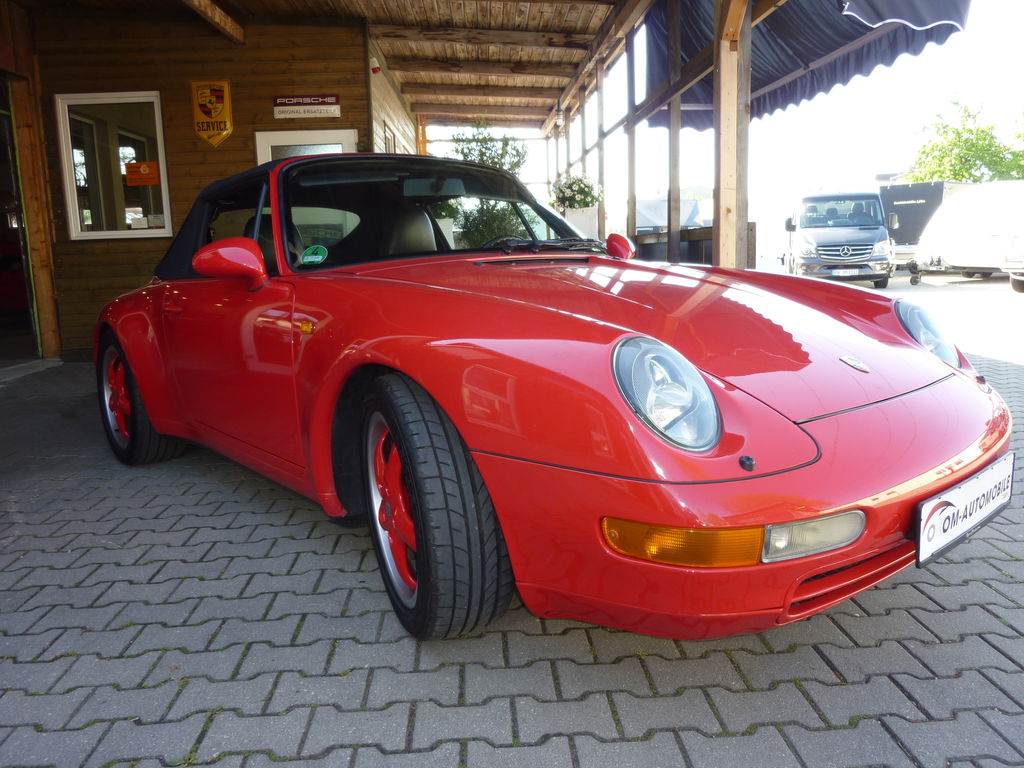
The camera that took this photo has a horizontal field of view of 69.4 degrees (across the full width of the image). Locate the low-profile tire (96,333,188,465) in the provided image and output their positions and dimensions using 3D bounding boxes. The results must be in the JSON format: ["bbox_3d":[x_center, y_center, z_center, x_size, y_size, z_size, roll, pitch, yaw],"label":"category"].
[{"bbox_3d":[-1.712,0.048,3.472,0.260,0.636,0.636,-10,12,-40],"label":"low-profile tire"}]

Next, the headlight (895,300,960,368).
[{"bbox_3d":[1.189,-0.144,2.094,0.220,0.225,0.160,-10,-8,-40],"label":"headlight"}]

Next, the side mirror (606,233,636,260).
[{"bbox_3d":[0.468,-0.575,3.251,0.210,0.155,0.140,-10,12,-40],"label":"side mirror"}]

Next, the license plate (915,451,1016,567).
[{"bbox_3d":[0.946,0.244,1.524,0.530,0.120,0.025,-10,11,-40],"label":"license plate"}]

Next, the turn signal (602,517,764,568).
[{"bbox_3d":[0.290,0.264,1.254,0.275,0.088,0.075,-1,10,3],"label":"turn signal"}]

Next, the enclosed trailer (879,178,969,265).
[{"bbox_3d":[13.000,-4.634,22.600,4.500,2.800,1.950,-7,11,-31],"label":"enclosed trailer"}]

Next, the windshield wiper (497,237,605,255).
[{"bbox_3d":[0.156,-0.508,2.713,0.100,0.070,0.700,5,11,33],"label":"windshield wiper"}]

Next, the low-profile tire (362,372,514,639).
[{"bbox_3d":[-0.203,0.285,1.790,0.215,0.635,0.635,-6,10,-22],"label":"low-profile tire"}]

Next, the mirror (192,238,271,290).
[{"bbox_3d":[-0.823,-0.352,2.153,0.210,0.155,0.140,-10,12,-40],"label":"mirror"}]

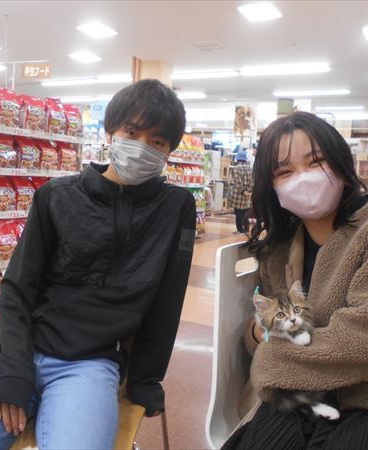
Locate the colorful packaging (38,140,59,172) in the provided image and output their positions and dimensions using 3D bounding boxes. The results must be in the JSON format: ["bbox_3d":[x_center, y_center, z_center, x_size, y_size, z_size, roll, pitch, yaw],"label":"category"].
[{"bbox_3d":[-1.485,-0.758,4.943,0.100,0.340,0.200,-2,3,34],"label":"colorful packaging"}]

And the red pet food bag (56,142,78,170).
[{"bbox_3d":[-1.352,-0.769,5.133,0.115,0.310,0.235,6,7,27],"label":"red pet food bag"}]

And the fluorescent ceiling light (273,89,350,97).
[{"bbox_3d":[4.032,-4.190,14.253,2.360,0.100,0.220,6,8,28],"label":"fluorescent ceiling light"}]

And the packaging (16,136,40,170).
[{"bbox_3d":[-1.618,-0.735,4.694,0.100,0.345,0.205,-2,3,34],"label":"packaging"}]

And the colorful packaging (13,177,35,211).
[{"bbox_3d":[-1.621,-0.322,4.558,0.110,0.350,0.250,7,7,28],"label":"colorful packaging"}]

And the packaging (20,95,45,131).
[{"bbox_3d":[-1.560,-1.141,4.640,0.115,0.340,0.250,6,7,27],"label":"packaging"}]

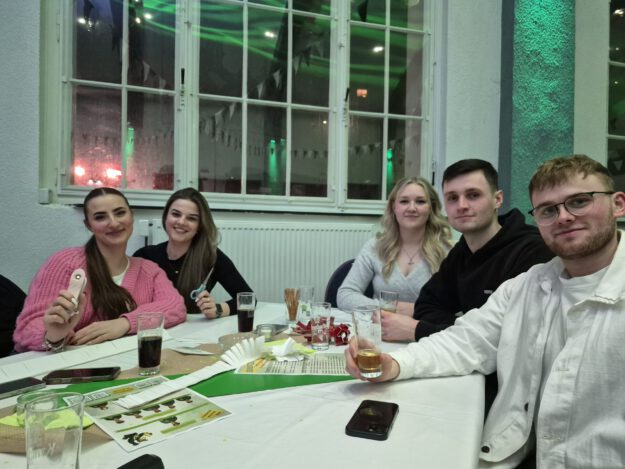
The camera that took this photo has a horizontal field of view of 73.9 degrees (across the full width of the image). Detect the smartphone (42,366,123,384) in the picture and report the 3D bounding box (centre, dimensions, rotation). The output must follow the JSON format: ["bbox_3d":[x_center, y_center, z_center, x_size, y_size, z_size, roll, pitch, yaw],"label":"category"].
[{"bbox_3d":[-0.549,0.336,0.995,0.152,0.009,0.073,1,1,-12],"label":"smartphone"}]

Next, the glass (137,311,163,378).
[{"bbox_3d":[-0.403,0.272,1.033,0.066,0.143,0.066,1,1,0],"label":"glass"}]

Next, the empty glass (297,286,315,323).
[{"bbox_3d":[-0.024,0.274,1.637,0.064,0.137,0.064,1,1,0],"label":"empty glass"}]

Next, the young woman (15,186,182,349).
[{"bbox_3d":[-0.720,0.455,1.430,0.600,1.250,0.720,0,1,-32],"label":"young woman"}]

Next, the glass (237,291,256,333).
[{"bbox_3d":[-0.235,0.274,1.467,0.064,0.135,0.064,1,1,0],"label":"glass"}]

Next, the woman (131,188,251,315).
[{"bbox_3d":[-0.525,0.445,1.690,0.570,1.270,0.720,0,1,-29],"label":"woman"}]

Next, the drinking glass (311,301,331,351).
[{"bbox_3d":[0.025,0.279,1.265,0.062,0.137,0.062,1,1,0],"label":"drinking glass"}]

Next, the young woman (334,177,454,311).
[{"bbox_3d":[0.385,0.425,1.700,0.570,1.330,0.720,1,1,22],"label":"young woman"}]

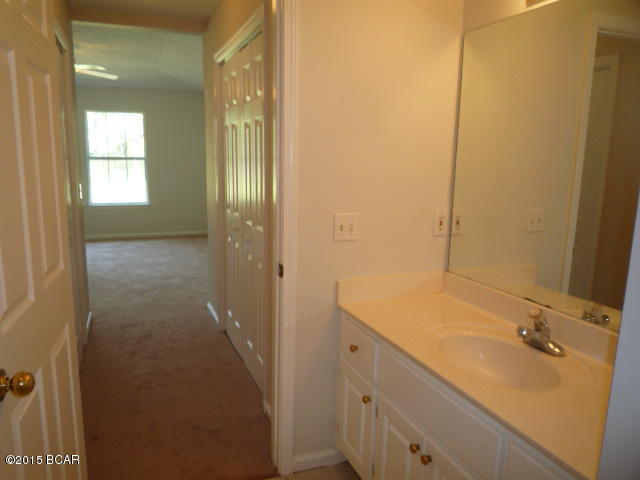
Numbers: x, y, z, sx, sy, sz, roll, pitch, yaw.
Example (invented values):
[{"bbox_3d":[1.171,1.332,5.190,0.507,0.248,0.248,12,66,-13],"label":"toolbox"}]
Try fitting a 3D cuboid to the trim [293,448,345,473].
[{"bbox_3d":[-0.010,1.021,2.137,0.260,0.069,0.015,-3,11,-23],"label":"trim"}]

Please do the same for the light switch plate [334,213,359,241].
[{"bbox_3d":[0.114,-0.055,1.994,0.115,0.117,0.010,-3,11,-23],"label":"light switch plate"}]

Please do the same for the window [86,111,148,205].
[{"bbox_3d":[-3.284,-1.307,7.530,0.874,1.480,0.100,-3,11,-23],"label":"window"}]

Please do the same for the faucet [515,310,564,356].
[{"bbox_3d":[0.737,0.306,1.571,0.170,0.150,0.155,-3,11,-23],"label":"faucet"}]

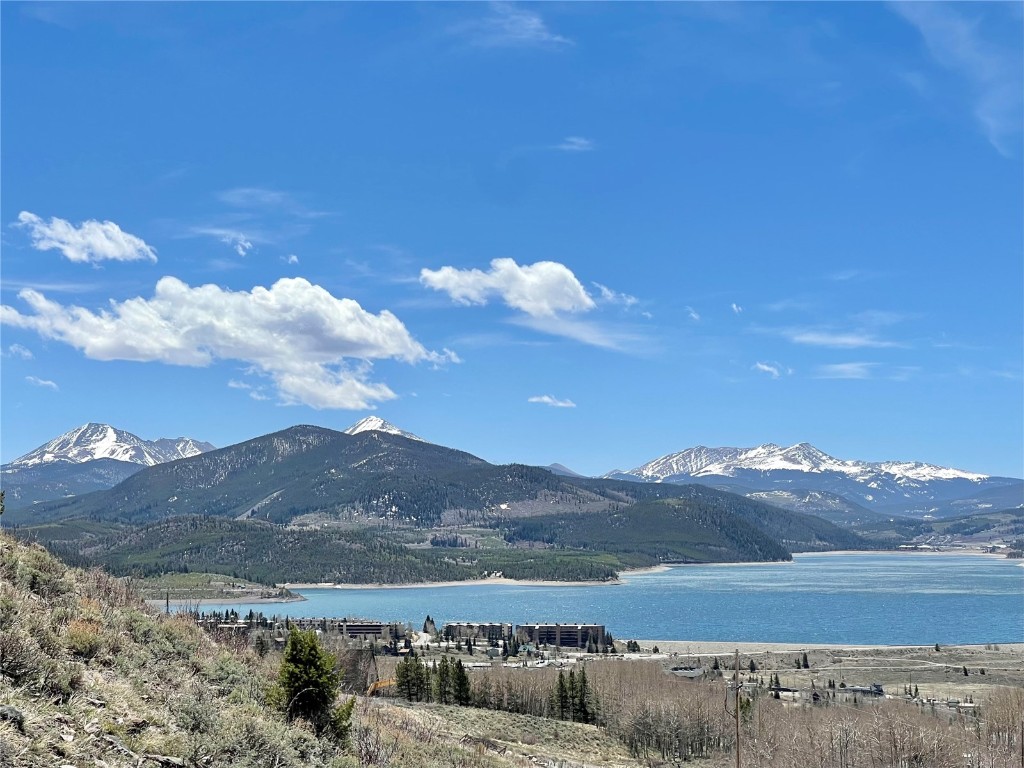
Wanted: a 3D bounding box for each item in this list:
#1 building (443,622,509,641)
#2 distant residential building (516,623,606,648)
[{"bbox_3d":[-29.510,210.900,1610.000,56.000,14.800,18.000,-1,-4,8],"label":"building"},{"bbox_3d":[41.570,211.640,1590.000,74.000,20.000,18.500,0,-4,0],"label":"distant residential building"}]

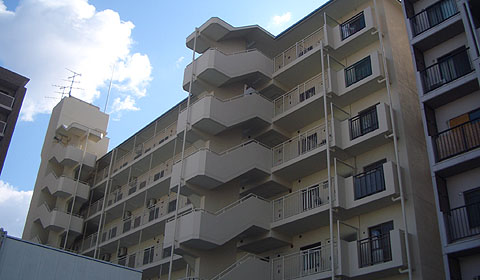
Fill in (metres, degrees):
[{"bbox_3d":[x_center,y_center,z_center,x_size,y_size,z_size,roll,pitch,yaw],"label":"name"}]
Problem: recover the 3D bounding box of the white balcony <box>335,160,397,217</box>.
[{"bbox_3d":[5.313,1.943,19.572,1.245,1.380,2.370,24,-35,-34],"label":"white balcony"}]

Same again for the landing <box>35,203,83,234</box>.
[{"bbox_3d":[-14.265,6.240,38.519,2.380,2.730,4.350,24,-35,-34],"label":"landing"}]

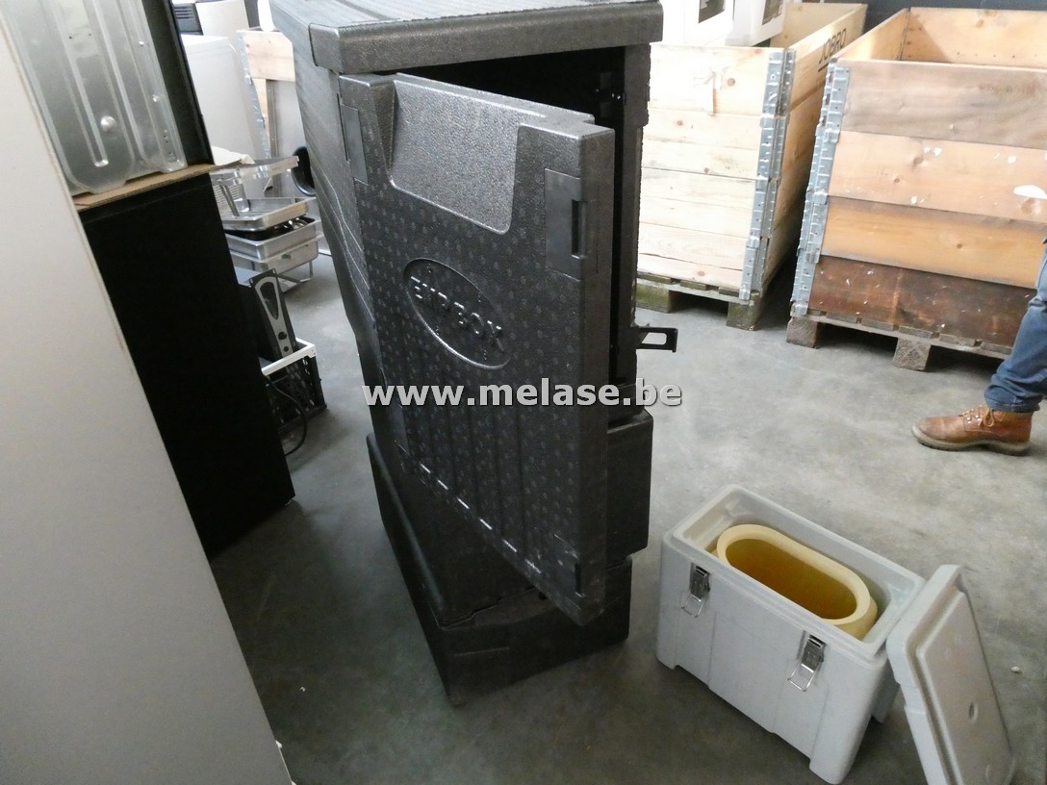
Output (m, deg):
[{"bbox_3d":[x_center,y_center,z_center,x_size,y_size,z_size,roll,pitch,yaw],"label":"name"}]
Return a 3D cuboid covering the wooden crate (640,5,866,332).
[{"bbox_3d":[0.792,-1.013,3.045,0.800,0.934,1.200,16,37,28],"label":"wooden crate"}]

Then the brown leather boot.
[{"bbox_3d":[1.250,0.080,2.022,0.296,0.147,0.104,6,33,14],"label":"brown leather boot"}]

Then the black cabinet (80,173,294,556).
[{"bbox_3d":[-1.005,-0.030,1.696,0.515,0.879,0.535,19,38,31],"label":"black cabinet"}]

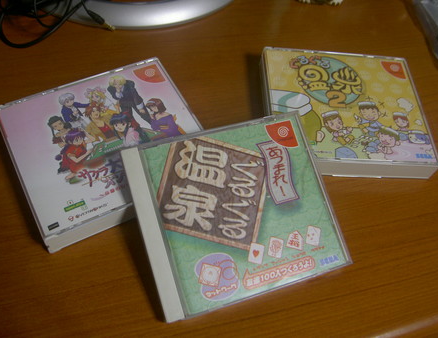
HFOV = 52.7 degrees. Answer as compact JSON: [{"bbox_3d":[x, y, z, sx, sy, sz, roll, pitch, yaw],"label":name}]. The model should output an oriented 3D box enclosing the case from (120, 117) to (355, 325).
[{"bbox_3d":[0.013,0.029,0.330,0.142,0.011,0.125,-14,76,-14],"label":"case"}]

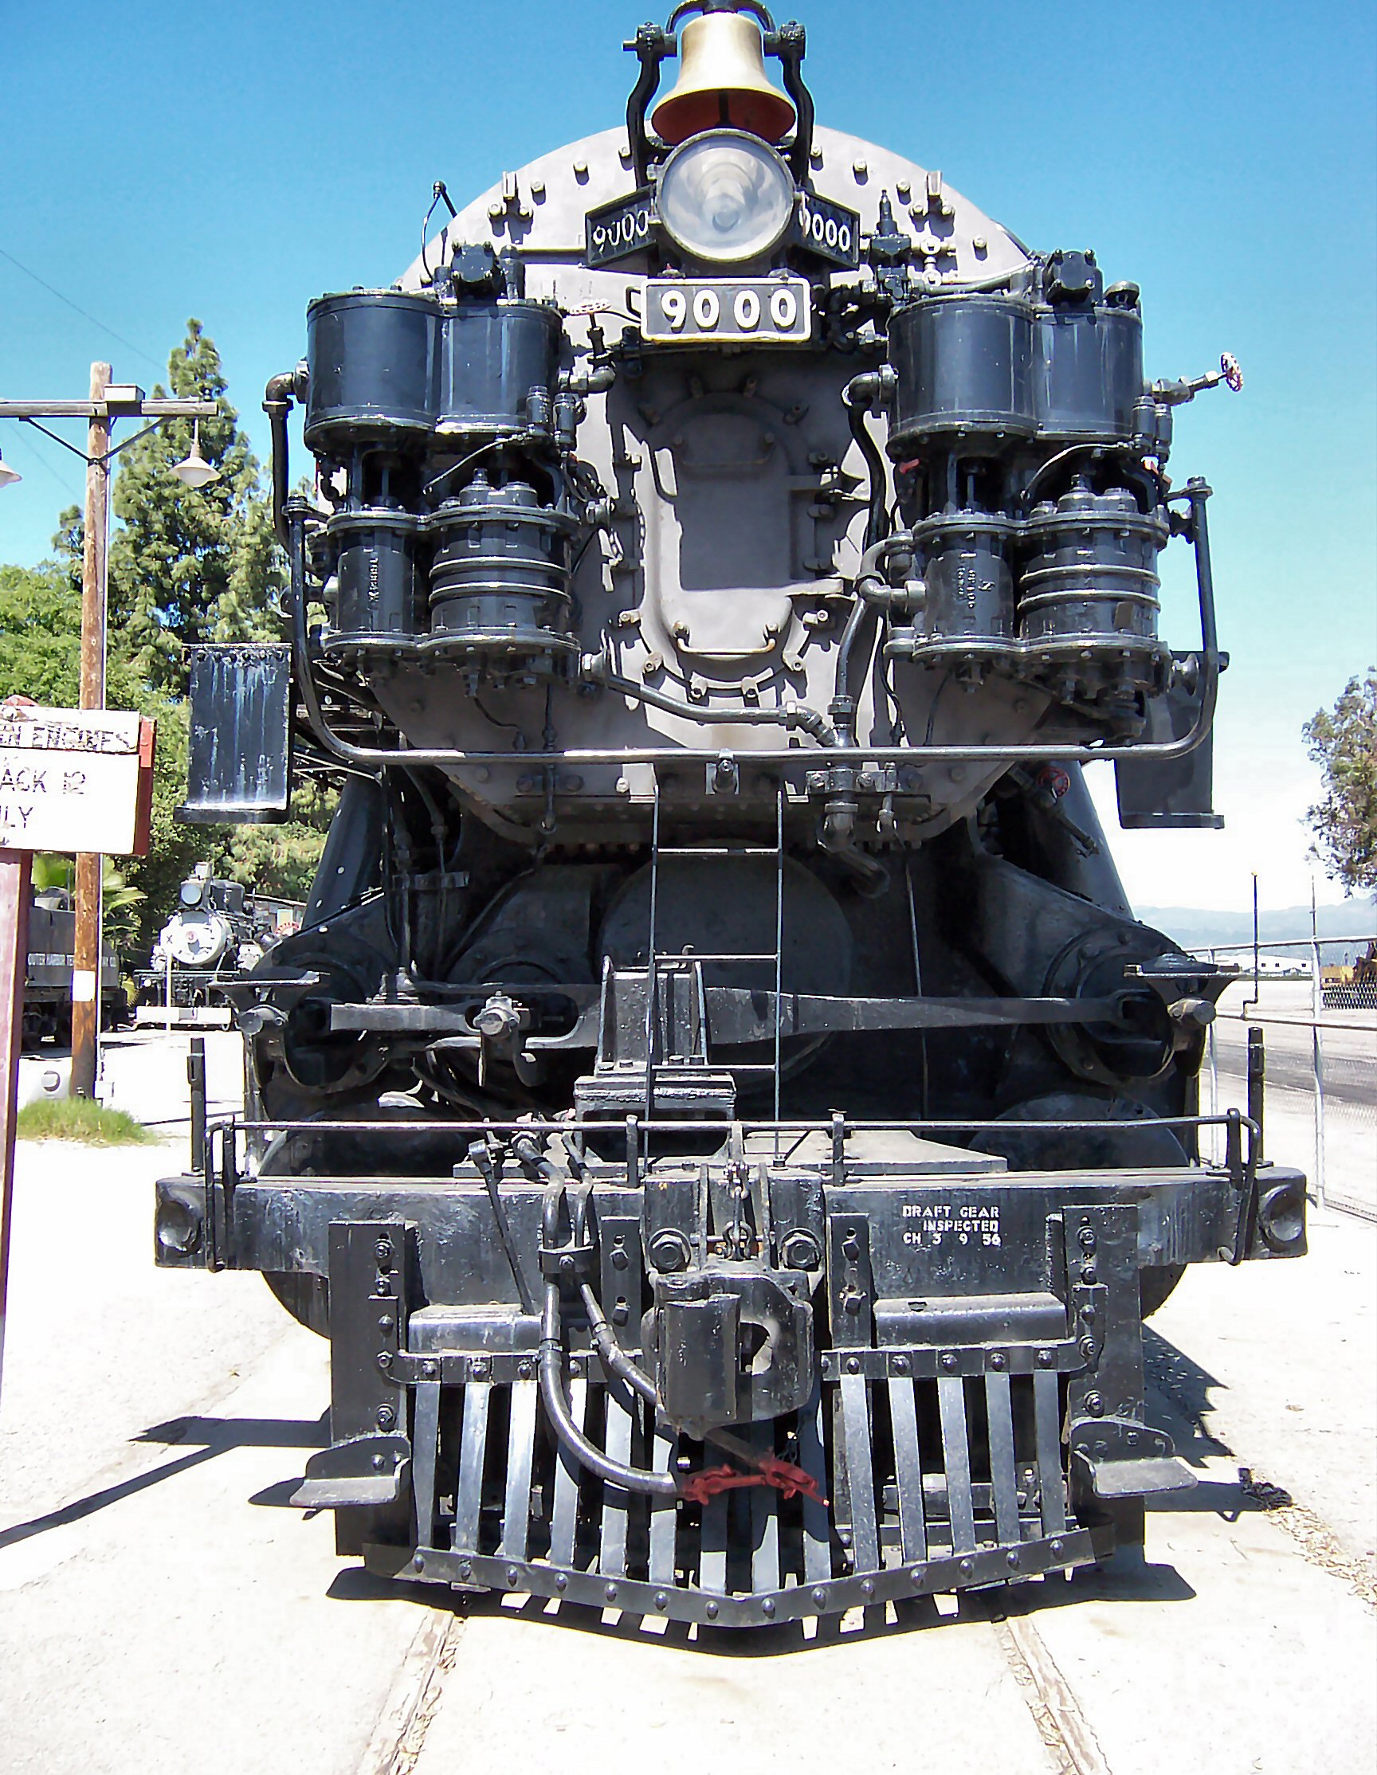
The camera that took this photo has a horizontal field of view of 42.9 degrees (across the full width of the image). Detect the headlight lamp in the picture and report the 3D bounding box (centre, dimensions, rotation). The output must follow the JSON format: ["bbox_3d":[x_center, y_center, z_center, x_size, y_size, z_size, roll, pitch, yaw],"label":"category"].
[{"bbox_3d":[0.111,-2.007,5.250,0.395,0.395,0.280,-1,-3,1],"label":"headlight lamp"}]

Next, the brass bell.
[{"bbox_3d":[0.106,-2.490,5.336,0.438,0.300,0.438,-1,-3,1],"label":"brass bell"}]

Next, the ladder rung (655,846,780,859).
[{"bbox_3d":[0.089,-0.105,5.272,0.375,0.020,0.020,-1,-3,1],"label":"ladder rung"}]

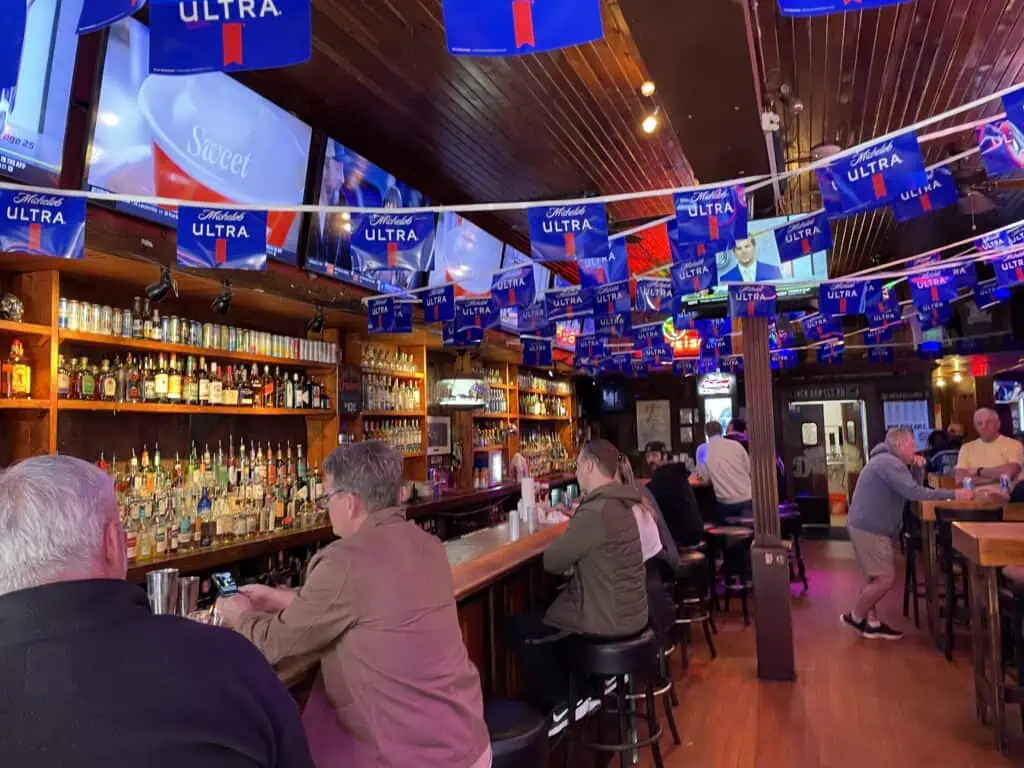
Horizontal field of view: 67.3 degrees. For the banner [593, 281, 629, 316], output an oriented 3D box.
[{"bbox_3d":[0.653,-0.561,5.050,0.305,0.208,0.020,-5,-5,36],"label":"banner"}]

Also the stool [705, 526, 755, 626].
[{"bbox_3d":[1.885,1.648,6.650,0.410,0.760,0.410,-3,-4,20],"label":"stool"}]

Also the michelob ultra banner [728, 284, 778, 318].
[{"bbox_3d":[1.538,-0.534,4.920,0.305,0.208,0.020,-2,-4,3],"label":"michelob ultra banner"}]

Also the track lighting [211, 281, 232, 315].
[{"bbox_3d":[-1.676,-0.499,4.436,0.130,0.190,0.090,-4,-5,30],"label":"track lighting"}]

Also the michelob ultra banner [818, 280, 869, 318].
[{"bbox_3d":[2.112,-0.545,4.900,0.305,0.215,0.020,-2,-4,5],"label":"michelob ultra banner"}]

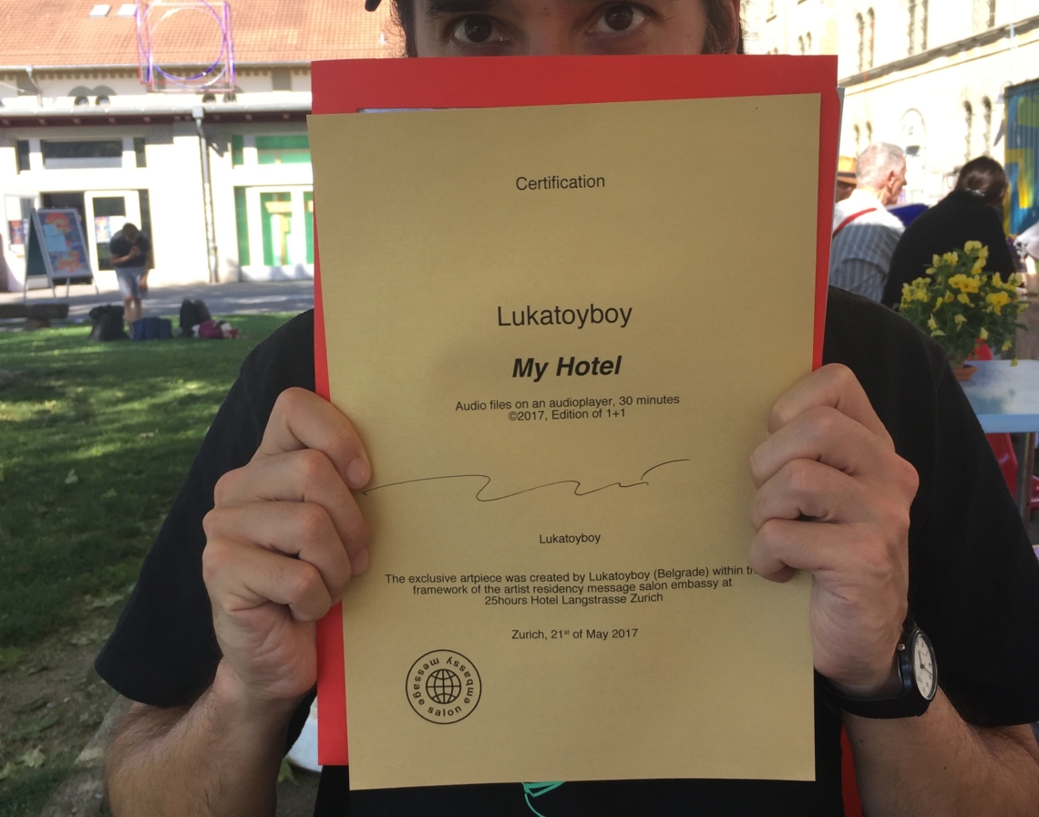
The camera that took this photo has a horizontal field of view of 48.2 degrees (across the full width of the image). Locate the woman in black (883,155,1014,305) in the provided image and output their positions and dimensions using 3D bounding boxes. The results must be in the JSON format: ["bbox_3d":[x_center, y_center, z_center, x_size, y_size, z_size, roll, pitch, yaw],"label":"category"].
[{"bbox_3d":[1.538,-0.319,4.162,0.480,1.150,0.750,2,12,24],"label":"woman in black"}]

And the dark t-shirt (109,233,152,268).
[{"bbox_3d":[-4.694,-1.913,14.000,0.500,0.450,0.360,-4,11,-9],"label":"dark t-shirt"}]

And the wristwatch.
[{"bbox_3d":[0.162,0.122,0.536,0.053,0.057,0.036,-16,-36,32],"label":"wristwatch"}]

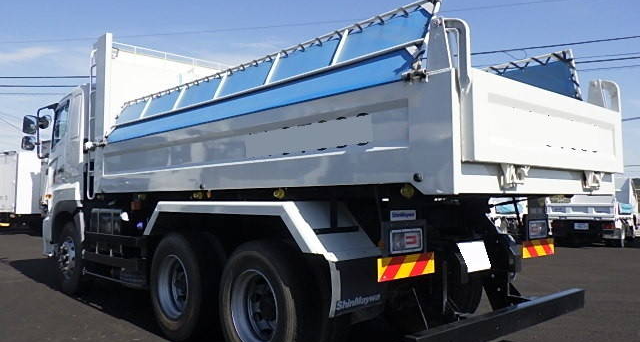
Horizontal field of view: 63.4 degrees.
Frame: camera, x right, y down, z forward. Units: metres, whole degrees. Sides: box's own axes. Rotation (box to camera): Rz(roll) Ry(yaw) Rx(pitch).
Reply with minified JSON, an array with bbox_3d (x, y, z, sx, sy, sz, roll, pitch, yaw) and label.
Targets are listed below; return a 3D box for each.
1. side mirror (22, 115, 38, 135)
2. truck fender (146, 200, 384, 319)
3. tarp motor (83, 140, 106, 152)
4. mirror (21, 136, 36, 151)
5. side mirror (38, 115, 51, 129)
[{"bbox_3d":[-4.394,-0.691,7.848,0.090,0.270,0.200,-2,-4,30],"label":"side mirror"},{"bbox_3d":[-0.676,0.612,4.348,0.440,0.715,2.820,3,-4,-42],"label":"truck fender"},{"bbox_3d":[-2.943,-0.333,6.755,0.170,0.130,0.420,2,-4,-42],"label":"tarp motor"},{"bbox_3d":[-4.408,-0.417,7.819,0.090,0.200,0.200,-2,-4,30],"label":"mirror"},{"bbox_3d":[-4.268,-0.746,8.032,0.100,0.190,0.160,-2,-4,30],"label":"side mirror"}]

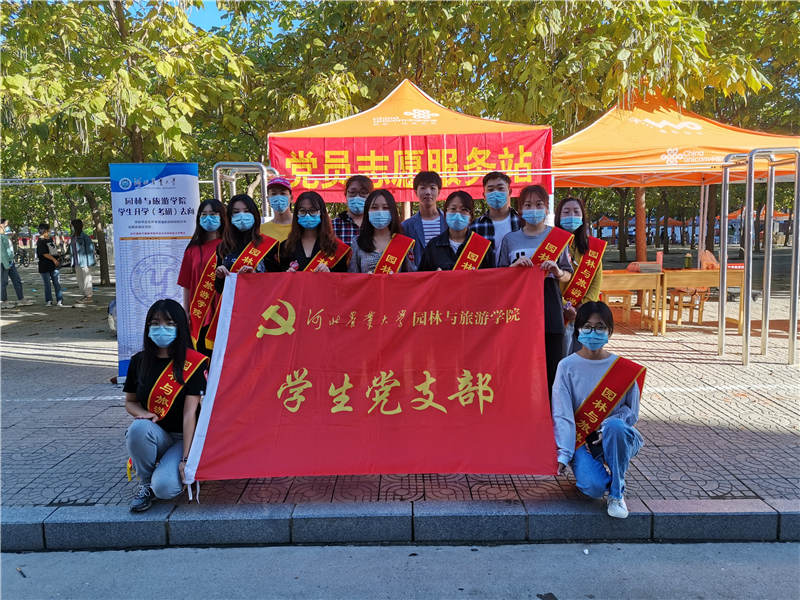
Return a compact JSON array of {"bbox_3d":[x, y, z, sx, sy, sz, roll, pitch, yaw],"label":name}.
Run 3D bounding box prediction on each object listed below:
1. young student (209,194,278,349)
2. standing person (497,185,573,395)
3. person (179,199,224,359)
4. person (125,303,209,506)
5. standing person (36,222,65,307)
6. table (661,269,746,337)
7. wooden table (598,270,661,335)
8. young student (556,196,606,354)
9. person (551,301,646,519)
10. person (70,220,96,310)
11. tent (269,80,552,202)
[{"bbox_3d":[-1.009,0.128,3.900,0.460,1.640,0.360,-2,6,-7],"label":"young student"},{"bbox_3d":[0.860,0.102,3.844,0.480,1.680,0.400,-1,7,3],"label":"standing person"},{"bbox_3d":[-1.378,0.096,4.302,0.460,1.640,0.320,-2,7,-9],"label":"person"},{"bbox_3d":[-1.285,0.526,3.308,0.460,1.040,0.640,-2,7,-9],"label":"person"},{"bbox_3d":[-6.853,-0.686,11.800,0.450,1.640,0.500,3,8,34],"label":"standing person"},{"bbox_3d":[3.808,0.015,7.769,1.070,0.790,0.500,-1,7,1],"label":"table"},{"bbox_3d":[2.766,0.043,7.730,1.080,0.780,0.500,-1,7,1],"label":"wooden table"},{"bbox_3d":[1.229,0.089,4.186,0.460,1.610,0.340,0,7,6],"label":"young student"},{"bbox_3d":[1.072,0.523,3.230,0.500,1.000,0.640,0,6,7],"label":"person"},{"bbox_3d":[-6.278,-0.701,11.900,0.420,1.630,0.500,5,8,41],"label":"person"},{"bbox_3d":[0.098,-1.165,7.850,3.000,3.250,3.000,-1,6,-2],"label":"tent"}]

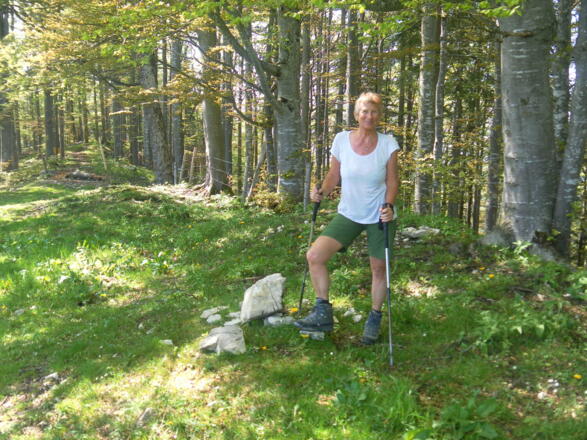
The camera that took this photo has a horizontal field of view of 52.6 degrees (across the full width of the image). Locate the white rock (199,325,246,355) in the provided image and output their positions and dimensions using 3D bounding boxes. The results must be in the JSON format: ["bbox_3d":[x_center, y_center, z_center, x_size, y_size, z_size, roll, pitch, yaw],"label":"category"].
[{"bbox_3d":[-0.455,0.772,3.850,0.290,0.115,0.250,0,8,0],"label":"white rock"}]

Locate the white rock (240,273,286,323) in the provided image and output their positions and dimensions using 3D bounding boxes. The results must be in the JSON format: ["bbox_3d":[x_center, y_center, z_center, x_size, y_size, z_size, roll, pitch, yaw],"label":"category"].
[{"bbox_3d":[-0.222,0.575,4.400,0.340,0.350,0.220,-2,10,-12],"label":"white rock"}]

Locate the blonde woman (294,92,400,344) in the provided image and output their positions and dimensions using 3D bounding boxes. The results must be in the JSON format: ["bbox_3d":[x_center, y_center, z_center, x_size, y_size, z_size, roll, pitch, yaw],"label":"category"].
[{"bbox_3d":[0.355,-0.020,3.870,0.660,1.630,0.500,2,9,9],"label":"blonde woman"}]

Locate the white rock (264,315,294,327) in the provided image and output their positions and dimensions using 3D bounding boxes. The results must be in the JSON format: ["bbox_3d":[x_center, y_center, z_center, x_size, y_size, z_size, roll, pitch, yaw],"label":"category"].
[{"bbox_3d":[-0.098,0.714,4.220,0.210,0.055,0.130,0,8,0],"label":"white rock"}]

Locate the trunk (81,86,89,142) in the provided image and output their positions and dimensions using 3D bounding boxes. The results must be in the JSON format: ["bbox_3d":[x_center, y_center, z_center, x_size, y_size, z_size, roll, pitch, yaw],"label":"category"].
[{"bbox_3d":[-7.747,-3.863,22.000,0.230,2.100,0.230,0,8,0],"label":"trunk"}]

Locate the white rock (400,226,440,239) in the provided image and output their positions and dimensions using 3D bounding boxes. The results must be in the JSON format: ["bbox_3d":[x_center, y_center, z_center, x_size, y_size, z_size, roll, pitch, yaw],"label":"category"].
[{"bbox_3d":[1.450,0.142,6.800,0.430,0.100,0.280,0,8,0],"label":"white rock"}]

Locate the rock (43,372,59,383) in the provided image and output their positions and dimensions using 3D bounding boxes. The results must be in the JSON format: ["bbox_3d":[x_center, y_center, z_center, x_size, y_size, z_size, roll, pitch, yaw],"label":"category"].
[{"bbox_3d":[-1.395,0.908,3.420,0.100,0.050,0.080,0,9,0],"label":"rock"}]

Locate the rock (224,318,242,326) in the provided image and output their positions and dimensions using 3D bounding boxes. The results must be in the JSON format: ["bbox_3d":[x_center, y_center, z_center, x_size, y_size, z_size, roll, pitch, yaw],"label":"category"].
[{"bbox_3d":[-0.438,0.748,4.330,0.130,0.045,0.090,0,9,0],"label":"rock"}]

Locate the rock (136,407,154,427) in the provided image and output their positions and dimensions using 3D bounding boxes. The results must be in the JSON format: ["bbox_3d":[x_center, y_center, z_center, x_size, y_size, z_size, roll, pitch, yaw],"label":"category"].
[{"bbox_3d":[-0.728,0.966,2.920,0.075,0.055,0.100,0,8,0],"label":"rock"}]

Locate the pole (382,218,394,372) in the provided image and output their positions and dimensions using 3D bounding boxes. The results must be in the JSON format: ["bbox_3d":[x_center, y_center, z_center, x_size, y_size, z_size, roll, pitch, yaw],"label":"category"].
[{"bbox_3d":[0.584,0.411,3.665,0.055,0.999,0.060,-2,-8,0],"label":"pole"}]

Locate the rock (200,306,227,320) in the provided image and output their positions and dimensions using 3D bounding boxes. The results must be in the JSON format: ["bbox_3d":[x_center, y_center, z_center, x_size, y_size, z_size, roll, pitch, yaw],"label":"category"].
[{"bbox_3d":[-0.585,0.685,4.350,0.175,0.060,0.150,0,8,0],"label":"rock"}]

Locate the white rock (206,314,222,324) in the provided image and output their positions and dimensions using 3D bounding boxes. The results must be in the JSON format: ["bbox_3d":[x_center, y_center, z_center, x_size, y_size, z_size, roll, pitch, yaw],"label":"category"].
[{"bbox_3d":[-0.583,0.737,4.380,0.108,0.050,0.085,0,9,0],"label":"white rock"}]

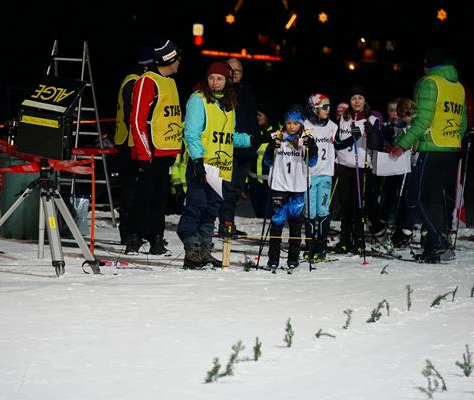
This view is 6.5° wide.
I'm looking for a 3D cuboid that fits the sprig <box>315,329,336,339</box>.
[{"bbox_3d":[0.554,0.838,26.100,0.125,0.060,0.080,1,2,0],"label":"sprig"}]

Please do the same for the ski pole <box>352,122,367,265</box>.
[{"bbox_3d":[1.070,-0.057,36.300,0.080,1.250,0.100,-4,-14,0],"label":"ski pole"}]

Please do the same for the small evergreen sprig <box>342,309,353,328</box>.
[{"bbox_3d":[0.710,0.768,26.900,0.075,0.130,0.075,1,2,0],"label":"small evergreen sprig"}]

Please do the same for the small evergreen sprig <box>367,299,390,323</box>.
[{"bbox_3d":[0.900,0.715,26.700,0.155,0.140,0.090,1,1,0],"label":"small evergreen sprig"}]

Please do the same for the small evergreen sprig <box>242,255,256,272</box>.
[{"bbox_3d":[0.094,0.518,34.000,0.115,0.150,0.100,1,1,0],"label":"small evergreen sprig"}]

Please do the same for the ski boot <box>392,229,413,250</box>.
[{"bbox_3d":[1.561,0.368,39.300,0.110,0.190,0.260,1,2,24],"label":"ski boot"}]

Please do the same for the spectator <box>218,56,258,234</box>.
[{"bbox_3d":[-0.015,-0.515,41.300,0.530,1.770,0.360,0,2,14],"label":"spectator"}]

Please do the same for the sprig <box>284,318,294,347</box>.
[{"bbox_3d":[0.315,0.804,25.200,0.062,0.172,0.062,1,2,0],"label":"sprig"}]

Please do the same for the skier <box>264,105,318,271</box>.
[{"bbox_3d":[0.449,-0.105,35.000,0.460,1.370,0.420,1,2,3],"label":"skier"}]

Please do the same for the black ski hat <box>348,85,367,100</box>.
[{"bbox_3d":[1.067,-0.952,36.900,0.185,0.145,0.210,1,1,6],"label":"black ski hat"}]

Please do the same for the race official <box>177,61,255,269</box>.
[{"bbox_3d":[-0.173,-0.291,35.100,0.560,1.740,0.460,0,2,-34],"label":"race official"}]

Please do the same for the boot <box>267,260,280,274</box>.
[{"bbox_3d":[0.301,0.553,34.400,0.100,0.140,0.250,1,1,-5],"label":"boot"}]

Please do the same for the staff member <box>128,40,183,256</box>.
[{"bbox_3d":[-0.723,-0.464,36.500,0.380,1.865,0.530,2,2,44],"label":"staff member"}]

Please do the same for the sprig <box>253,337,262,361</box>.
[{"bbox_3d":[0.111,0.806,22.600,0.045,0.130,0.045,1,1,0],"label":"sprig"}]

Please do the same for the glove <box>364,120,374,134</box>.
[{"bbox_3d":[1.155,-0.637,36.600,0.090,0.125,0.100,1,1,11],"label":"glove"}]

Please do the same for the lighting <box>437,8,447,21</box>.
[{"bbox_3d":[7.399,-6.679,150.000,0.400,0.440,0.200,1,2,0],"label":"lighting"}]

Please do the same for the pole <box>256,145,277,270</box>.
[{"bbox_3d":[0.255,0.041,34.250,0.070,1.090,0.070,9,9,0],"label":"pole"}]

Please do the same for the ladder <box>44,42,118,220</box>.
[{"bbox_3d":[-1.812,-0.698,44.400,0.680,2.000,1.100,2,2,26],"label":"ladder"}]

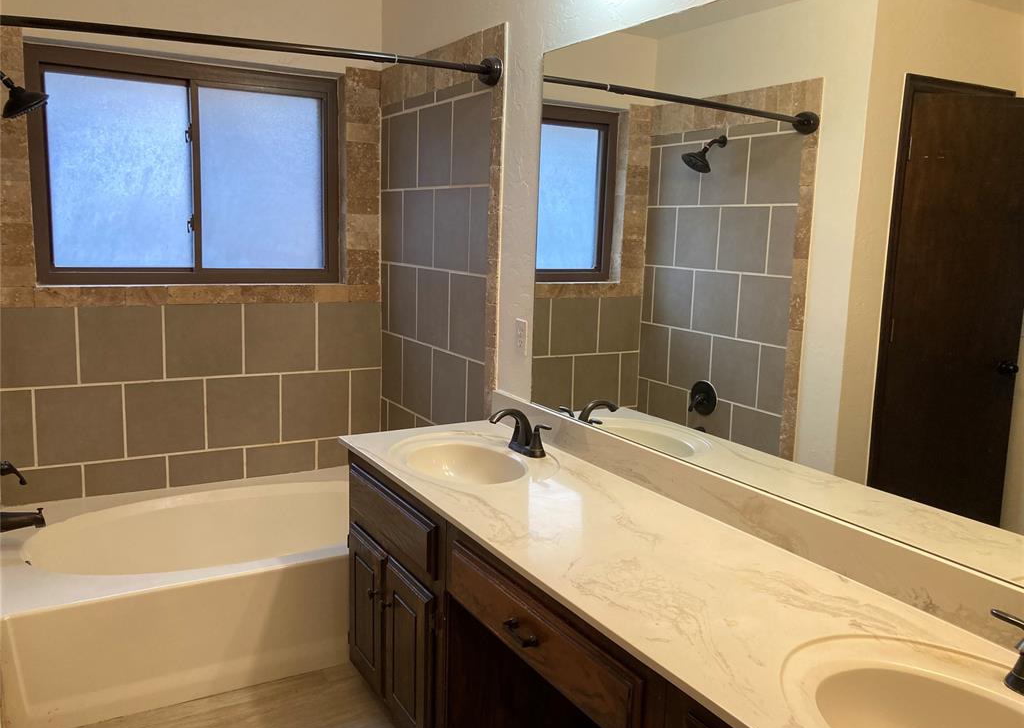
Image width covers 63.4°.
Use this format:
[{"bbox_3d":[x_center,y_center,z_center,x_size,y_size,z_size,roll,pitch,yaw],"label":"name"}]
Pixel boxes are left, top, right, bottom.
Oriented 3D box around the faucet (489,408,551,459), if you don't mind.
[{"bbox_3d":[0.005,0.192,2.366,0.163,0.134,0.210,-4,11,-30],"label":"faucet"}]

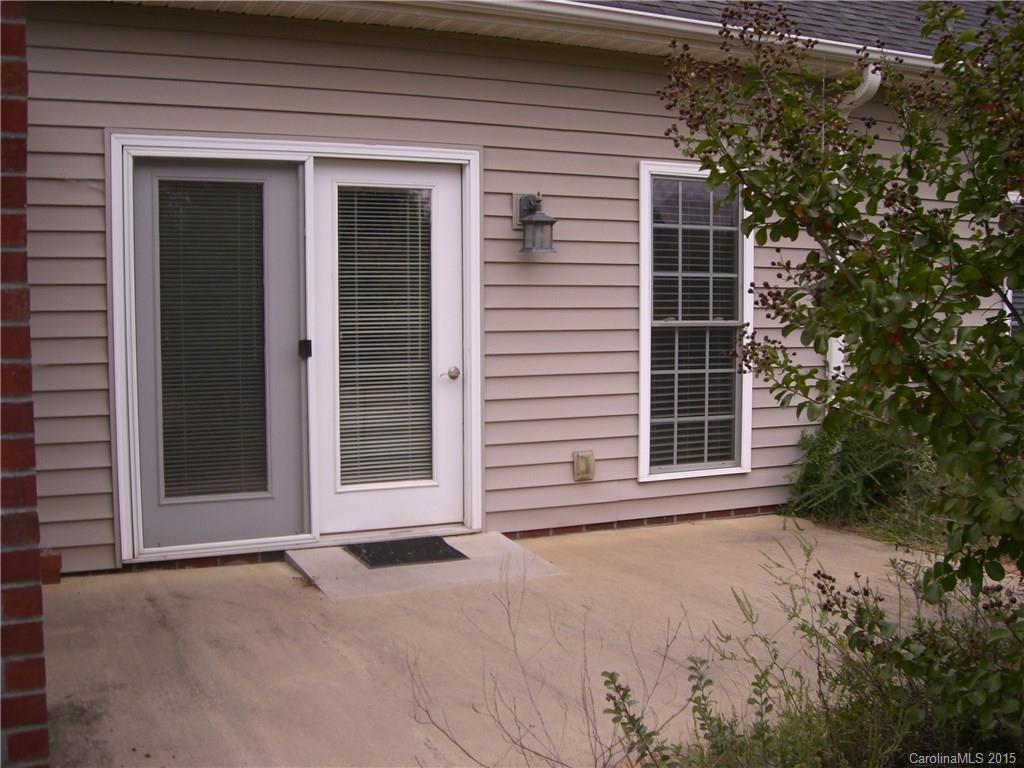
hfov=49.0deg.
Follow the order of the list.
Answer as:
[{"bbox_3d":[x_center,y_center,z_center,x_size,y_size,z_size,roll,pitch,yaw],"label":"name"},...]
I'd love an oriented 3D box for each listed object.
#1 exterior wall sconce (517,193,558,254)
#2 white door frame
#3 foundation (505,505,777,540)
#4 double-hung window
[{"bbox_3d":[0.136,-0.883,6.187,0.150,0.334,0.205,-2,5,-25],"label":"exterior wall sconce"},{"bbox_3d":[-1.060,-0.192,5.859,1.905,2.081,0.125,-2,5,-25],"label":"white door frame"},{"bbox_3d":[0.798,0.829,6.832,1.925,0.055,0.100,-2,5,-25],"label":"foundation"},{"bbox_3d":[1.102,-0.370,6.844,0.818,1.877,0.100,-2,5,-25],"label":"double-hung window"}]

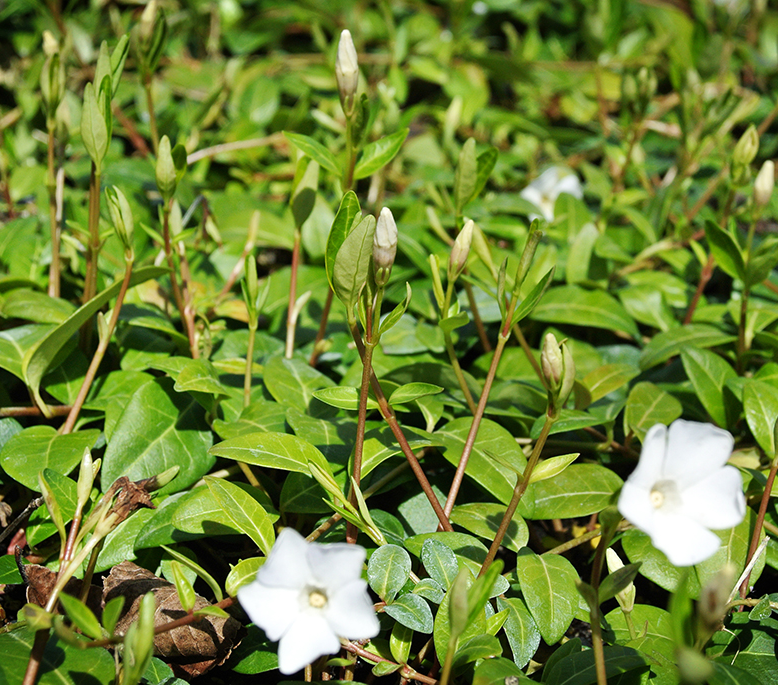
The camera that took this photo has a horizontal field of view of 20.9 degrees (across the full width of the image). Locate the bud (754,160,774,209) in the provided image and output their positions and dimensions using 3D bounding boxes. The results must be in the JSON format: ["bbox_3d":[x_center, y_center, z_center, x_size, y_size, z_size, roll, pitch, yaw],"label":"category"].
[{"bbox_3d":[0.111,-0.047,0.625,0.005,0.015,0.005,15,12,-3],"label":"bud"}]

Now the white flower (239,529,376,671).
[{"bbox_3d":[-0.017,0.054,0.437,0.030,0.031,0.012,0,-18,0],"label":"white flower"}]

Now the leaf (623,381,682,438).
[{"bbox_3d":[0.074,0.019,0.590,0.015,0.005,0.020,17,46,12],"label":"leaf"}]

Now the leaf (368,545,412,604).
[{"bbox_3d":[0.000,0.051,0.470,0.010,0.003,0.014,5,59,4],"label":"leaf"}]

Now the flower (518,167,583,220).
[{"bbox_3d":[0.065,-0.059,0.840,0.027,0.026,0.012,-4,-22,-14],"label":"flower"}]

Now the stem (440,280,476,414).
[{"bbox_3d":[0.019,0.001,0.595,0.006,0.040,0.004,-10,15,2],"label":"stem"}]

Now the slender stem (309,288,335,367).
[{"bbox_3d":[-0.018,-0.004,0.585,0.002,0.024,0.002,16,17,0],"label":"slender stem"}]

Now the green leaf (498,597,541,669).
[{"bbox_3d":[0.027,0.060,0.435,0.007,0.003,0.018,-14,51,-4],"label":"green leaf"}]

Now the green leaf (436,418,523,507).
[{"bbox_3d":[0.024,0.031,0.553,0.018,0.005,0.030,-30,53,-35],"label":"green leaf"}]

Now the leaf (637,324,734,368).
[{"bbox_3d":[0.085,0.001,0.600,0.028,0.006,0.013,-11,31,-7],"label":"leaf"}]

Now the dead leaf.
[{"bbox_3d":[-0.047,0.060,0.460,0.030,0.017,0.024,0,15,0],"label":"dead leaf"}]

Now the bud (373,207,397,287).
[{"bbox_3d":[-0.001,-0.023,0.500,0.006,0.019,0.006,1,13,0],"label":"bud"}]

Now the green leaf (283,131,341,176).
[{"bbox_3d":[-0.020,-0.050,0.560,0.020,0.004,0.008,38,44,9],"label":"green leaf"}]

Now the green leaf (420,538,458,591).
[{"bbox_3d":[0.011,0.050,0.470,0.008,0.003,0.013,-17,62,-11],"label":"green leaf"}]

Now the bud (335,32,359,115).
[{"bbox_3d":[-0.011,-0.071,0.555,0.006,0.022,0.006,-1,17,0],"label":"bud"}]

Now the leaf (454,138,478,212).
[{"bbox_3d":[0.024,-0.051,0.648,0.006,0.023,0.004,7,18,0],"label":"leaf"}]

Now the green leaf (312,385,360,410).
[{"bbox_3d":[-0.011,0.013,0.505,0.017,0.003,0.007,6,31,10],"label":"green leaf"}]

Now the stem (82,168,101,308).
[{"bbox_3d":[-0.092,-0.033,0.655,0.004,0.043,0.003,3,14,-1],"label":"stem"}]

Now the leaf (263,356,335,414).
[{"bbox_3d":[-0.026,0.012,0.595,0.018,0.004,0.024,-18,42,-12],"label":"leaf"}]

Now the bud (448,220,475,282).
[{"bbox_3d":[0.018,-0.023,0.530,0.005,0.017,0.005,17,14,0],"label":"bud"}]

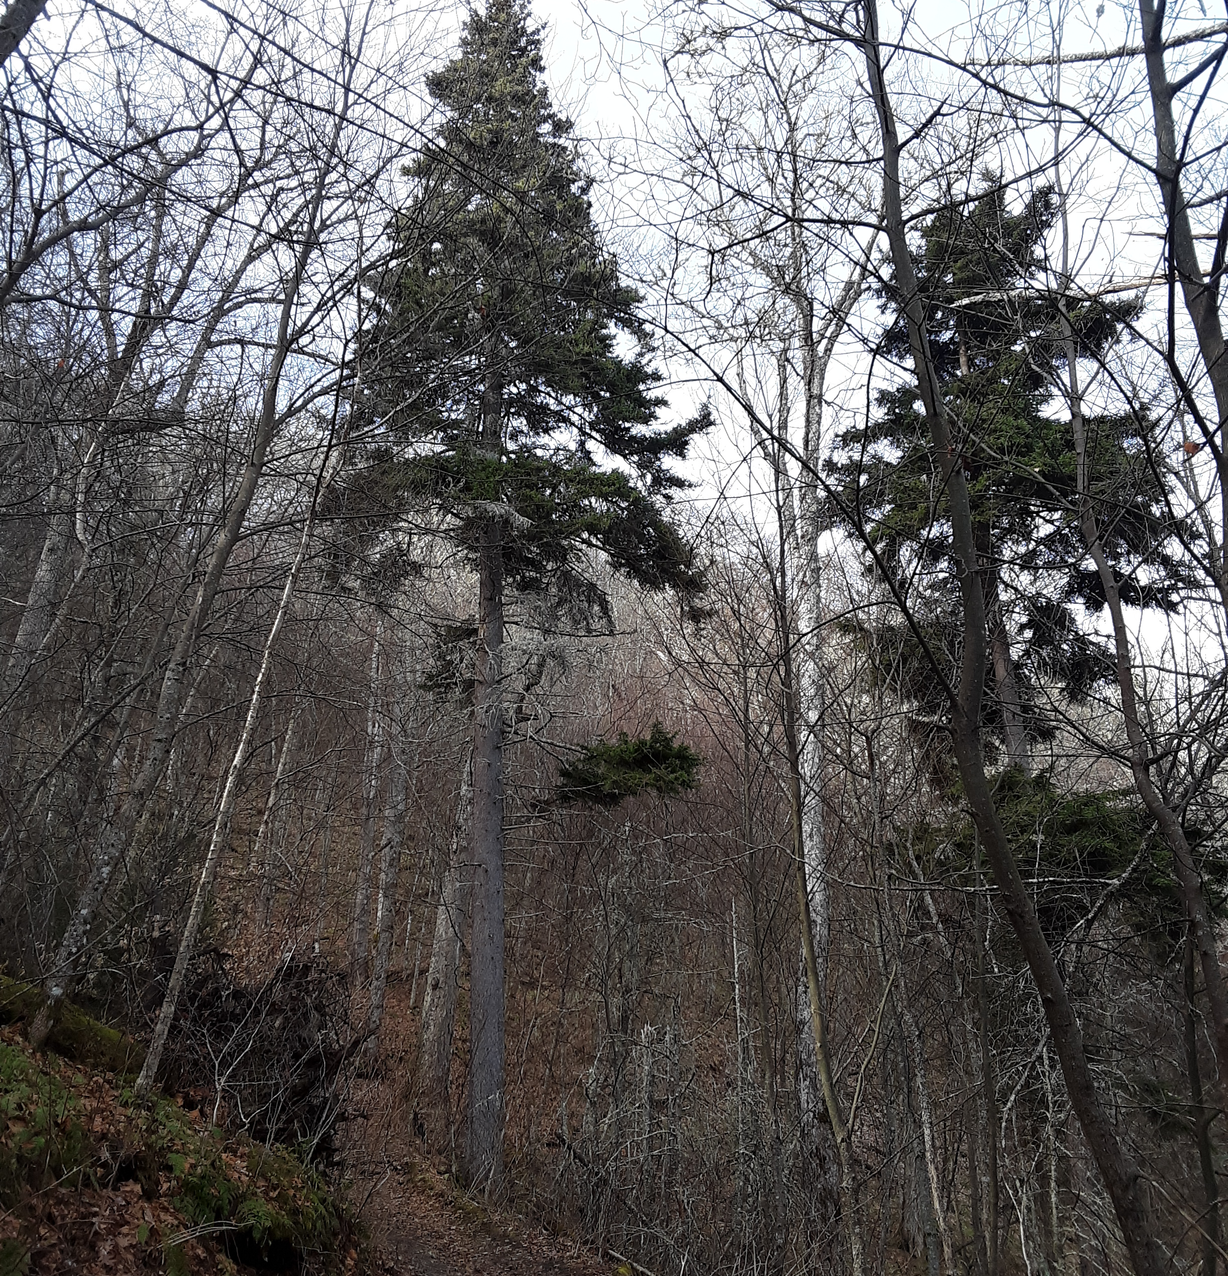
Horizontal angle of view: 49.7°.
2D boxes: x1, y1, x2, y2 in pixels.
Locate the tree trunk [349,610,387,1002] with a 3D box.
[{"bbox_3d":[-4.368,2.877,23.803,0.278,6.640,0.278,1,-14,0],"label":"tree trunk"}]

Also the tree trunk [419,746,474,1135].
[{"bbox_3d":[-2.084,3.818,17.084,0.398,4.840,0.398,4,-14,1],"label":"tree trunk"}]

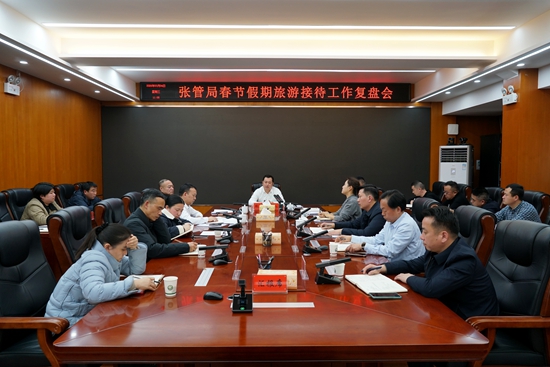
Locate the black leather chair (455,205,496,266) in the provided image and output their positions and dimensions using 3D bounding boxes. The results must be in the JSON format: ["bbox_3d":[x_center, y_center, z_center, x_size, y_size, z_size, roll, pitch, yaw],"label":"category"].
[{"bbox_3d":[1.331,0.740,3.418,0.720,1.110,0.670,0,3,-1],"label":"black leather chair"}]

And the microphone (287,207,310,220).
[{"bbox_3d":[0.298,0.364,5.028,0.250,0.140,0.110,0,3,0],"label":"microphone"}]

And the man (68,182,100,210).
[{"bbox_3d":[-2.452,0.556,5.443,0.800,1.210,0.560,1,3,17],"label":"man"}]

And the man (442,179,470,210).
[{"bbox_3d":[2.338,0.572,5.502,0.800,1.210,0.550,0,3,0],"label":"man"}]

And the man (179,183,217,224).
[{"bbox_3d":[-0.922,0.609,4.483,0.780,1.230,0.540,0,3,0],"label":"man"}]

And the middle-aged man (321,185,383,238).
[{"bbox_3d":[0.901,0.634,4.299,0.820,1.230,0.580,0,3,-1],"label":"middle-aged man"}]

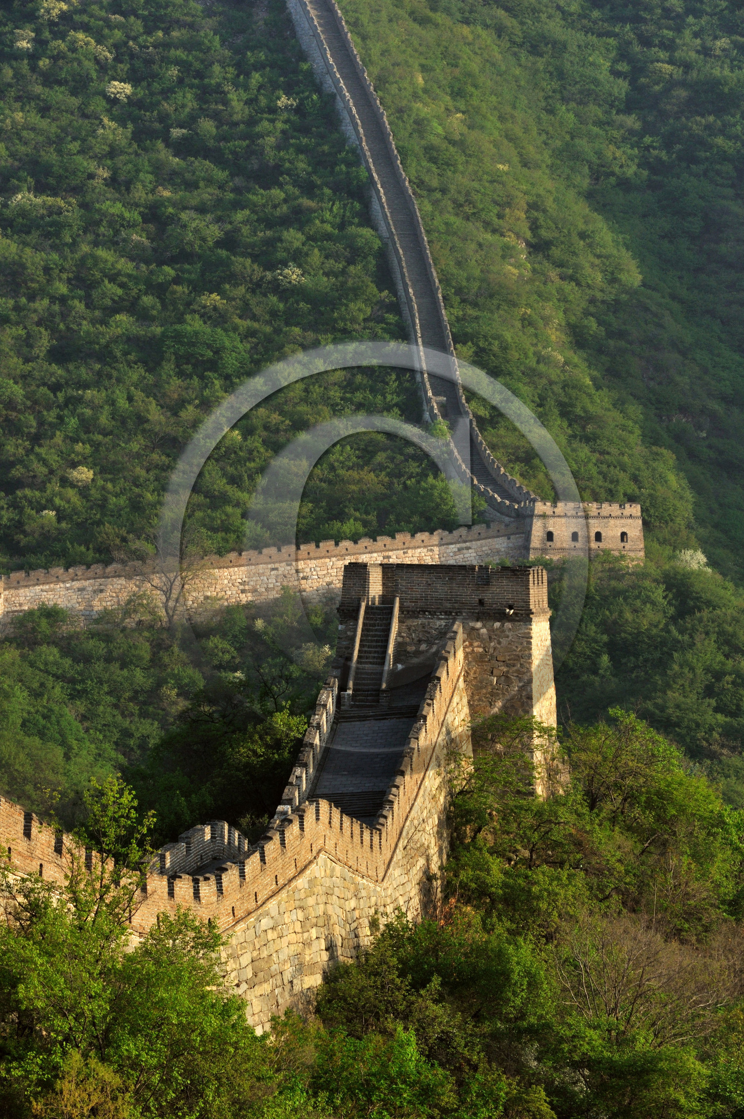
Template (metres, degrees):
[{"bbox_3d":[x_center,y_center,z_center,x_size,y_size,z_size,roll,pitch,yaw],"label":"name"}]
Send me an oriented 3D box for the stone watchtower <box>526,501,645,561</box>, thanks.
[{"bbox_3d":[23.650,-2.620,620.000,13.200,8.000,10.600,1,0,-10],"label":"stone watchtower"}]

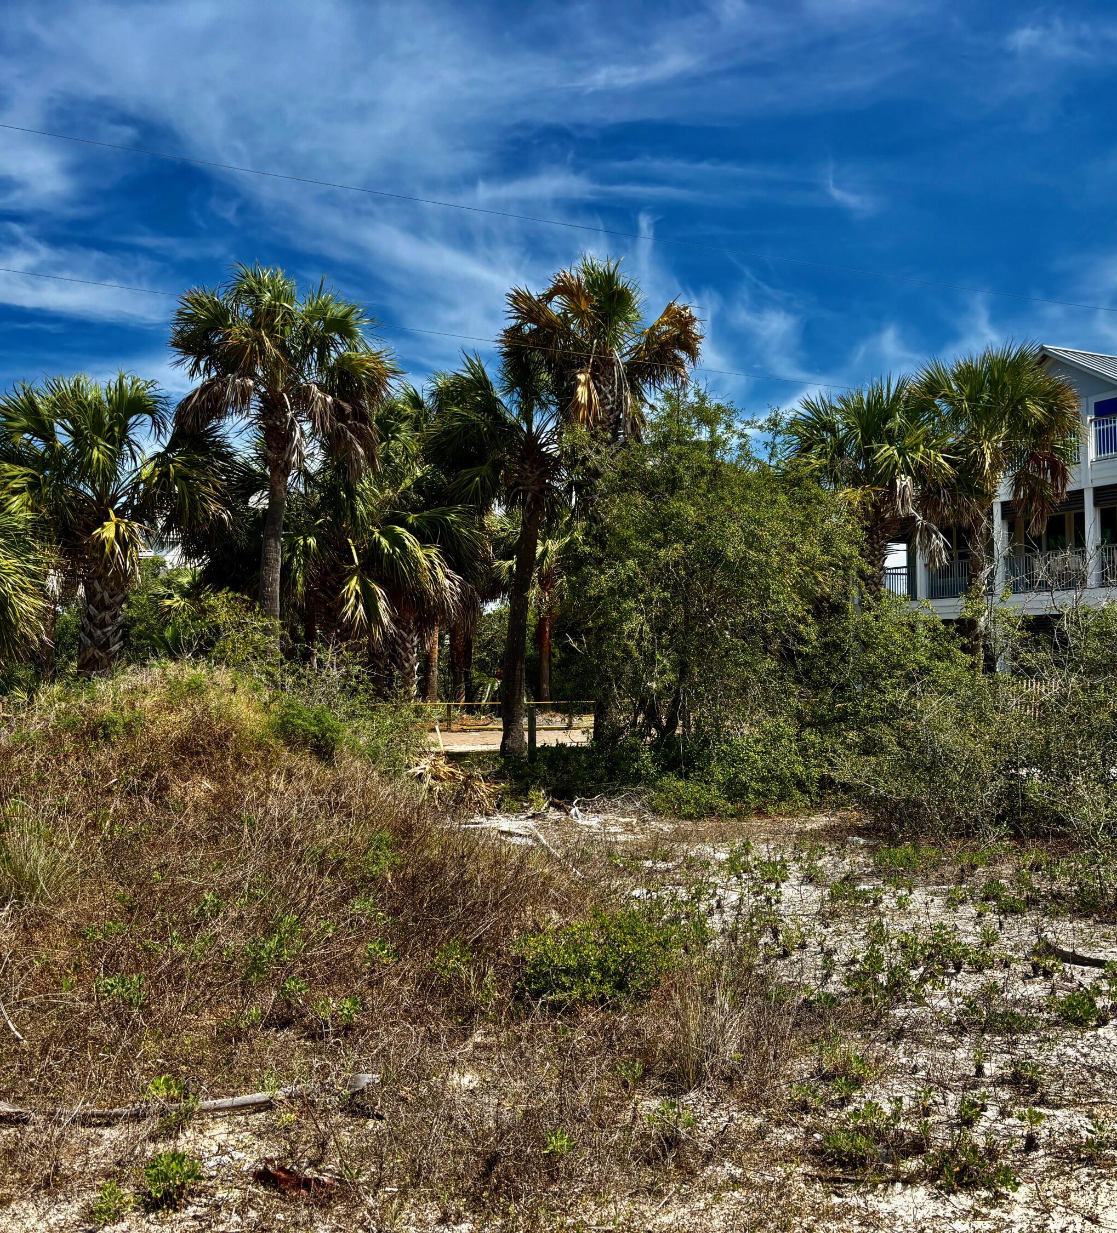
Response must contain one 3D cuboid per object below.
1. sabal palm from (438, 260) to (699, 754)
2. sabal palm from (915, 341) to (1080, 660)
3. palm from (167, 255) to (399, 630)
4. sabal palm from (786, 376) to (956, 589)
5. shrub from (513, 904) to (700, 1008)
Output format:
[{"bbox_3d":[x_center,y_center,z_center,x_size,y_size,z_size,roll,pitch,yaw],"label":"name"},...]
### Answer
[{"bbox_3d":[0.191,-2.055,22.913,4.700,9.240,4.000,0,-3,0],"label":"sabal palm"},{"bbox_3d":[9.618,-2.029,27.116,3.600,8.130,3.500,0,-3,0],"label":"sabal palm"},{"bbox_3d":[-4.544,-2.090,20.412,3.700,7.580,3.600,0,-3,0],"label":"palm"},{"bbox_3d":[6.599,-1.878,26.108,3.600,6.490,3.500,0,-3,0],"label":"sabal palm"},{"bbox_3d":[0.239,1.672,6.132,0.950,0.440,0.800,0,-3,0],"label":"shrub"}]

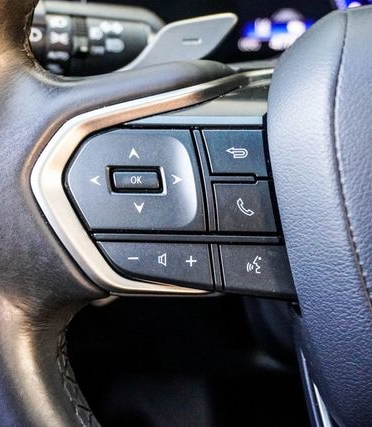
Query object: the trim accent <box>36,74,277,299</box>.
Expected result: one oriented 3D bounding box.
[{"bbox_3d":[-0.011,-0.010,0.250,0.076,0.070,0.023,-2,2,2],"label":"trim accent"}]

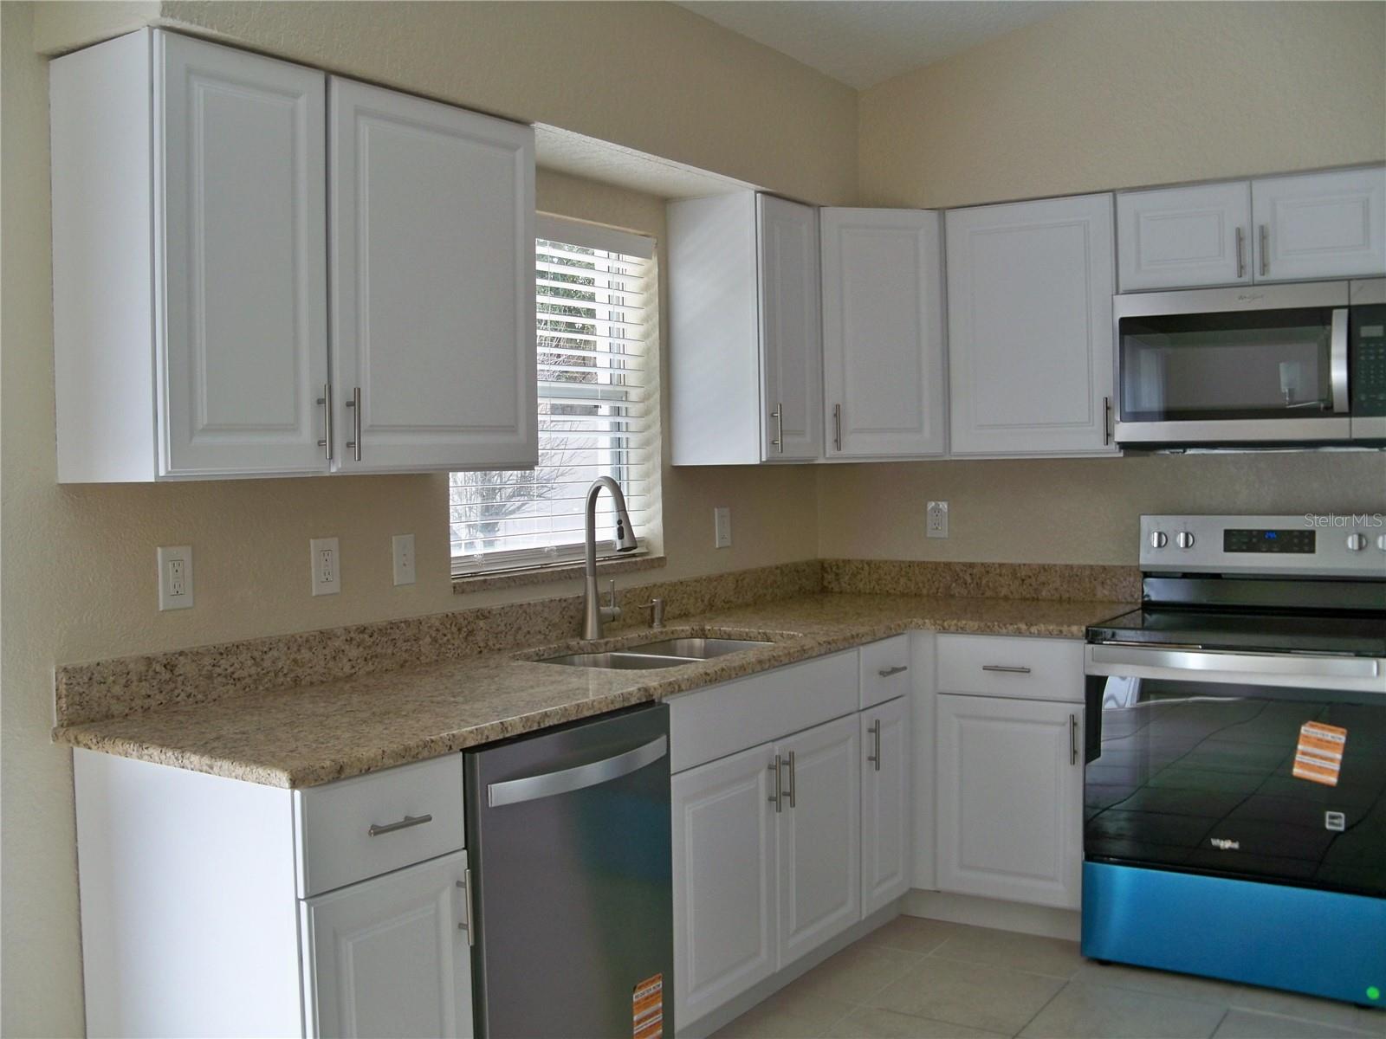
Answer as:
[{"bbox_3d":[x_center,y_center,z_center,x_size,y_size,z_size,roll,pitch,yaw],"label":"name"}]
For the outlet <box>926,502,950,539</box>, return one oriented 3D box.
[{"bbox_3d":[0.801,0.001,4.592,0.078,0.122,0.010,1,3,34],"label":"outlet"}]

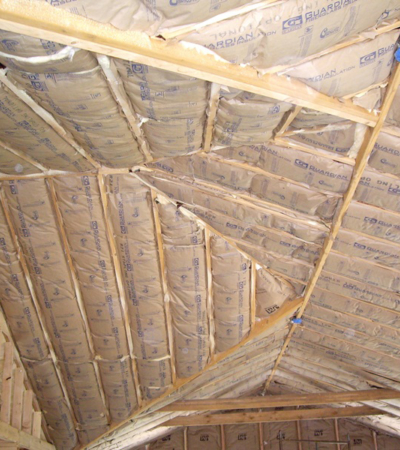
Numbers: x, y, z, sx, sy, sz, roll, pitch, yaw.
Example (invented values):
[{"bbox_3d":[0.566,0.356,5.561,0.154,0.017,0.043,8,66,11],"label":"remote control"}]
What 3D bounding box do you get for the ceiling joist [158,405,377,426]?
[{"bbox_3d":[1.007,2.659,9.150,3.120,0.140,0.045,-3,-24,0],"label":"ceiling joist"}]

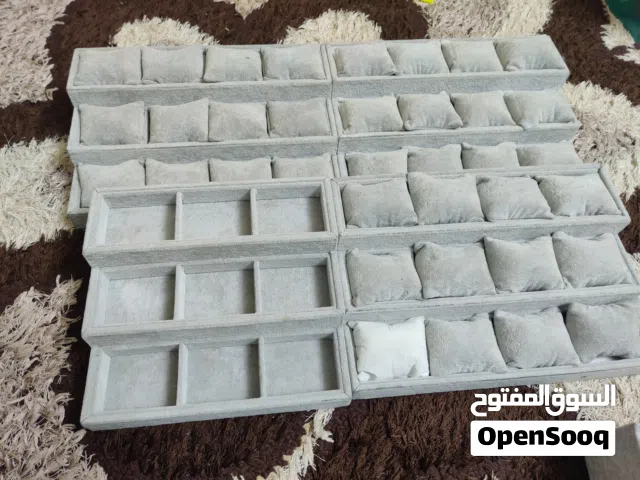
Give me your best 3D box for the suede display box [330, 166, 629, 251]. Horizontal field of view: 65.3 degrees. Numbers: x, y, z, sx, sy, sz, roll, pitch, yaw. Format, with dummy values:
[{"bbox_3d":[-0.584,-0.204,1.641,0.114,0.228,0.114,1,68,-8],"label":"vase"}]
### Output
[{"bbox_3d":[0.206,-0.044,0.653,0.380,0.038,0.087,-3,57,-7],"label":"suede display box"}]

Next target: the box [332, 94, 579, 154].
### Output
[{"bbox_3d":[0.211,-0.192,0.789,0.380,0.038,0.087,-4,57,-6],"label":"box"}]

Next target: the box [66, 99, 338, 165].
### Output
[{"bbox_3d":[-0.167,-0.166,0.749,0.380,0.038,0.087,-4,57,-8],"label":"box"}]

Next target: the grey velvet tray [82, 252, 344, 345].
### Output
[{"bbox_3d":[-0.121,0.067,0.596,0.289,0.033,0.087,-4,58,-6],"label":"grey velvet tray"}]

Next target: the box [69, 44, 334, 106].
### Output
[{"bbox_3d":[-0.176,-0.257,0.767,0.380,0.038,0.087,-4,57,-8],"label":"box"}]

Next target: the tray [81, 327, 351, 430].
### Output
[{"bbox_3d":[-0.113,0.158,0.577,0.289,0.033,0.087,-4,58,-6],"label":"tray"}]

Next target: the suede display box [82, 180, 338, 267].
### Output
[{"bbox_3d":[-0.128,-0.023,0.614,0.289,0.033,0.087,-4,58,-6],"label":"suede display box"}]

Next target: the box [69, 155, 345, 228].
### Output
[{"bbox_3d":[-0.158,-0.076,0.730,0.380,0.038,0.087,-4,57,-8],"label":"box"}]

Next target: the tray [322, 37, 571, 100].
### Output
[{"bbox_3d":[0.203,-0.282,0.808,0.380,0.038,0.087,-4,57,-6],"label":"tray"}]

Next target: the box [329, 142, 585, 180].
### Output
[{"bbox_3d":[0.220,-0.102,0.770,0.380,0.038,0.087,-4,57,-6],"label":"box"}]

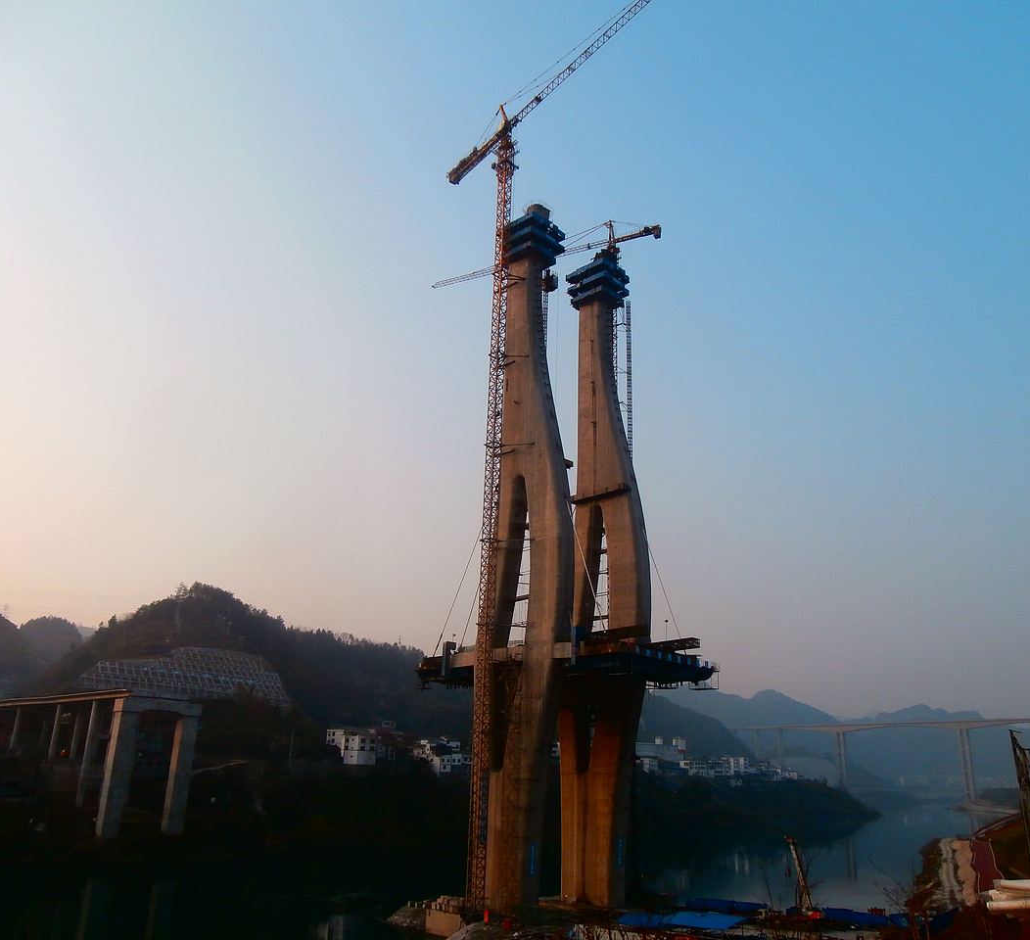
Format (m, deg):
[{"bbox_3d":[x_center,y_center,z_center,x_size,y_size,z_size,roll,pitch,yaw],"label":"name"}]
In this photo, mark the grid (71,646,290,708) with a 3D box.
[{"bbox_3d":[-131.586,82.606,345.000,78.000,23.000,25.000,9,-18,-25],"label":"grid"}]

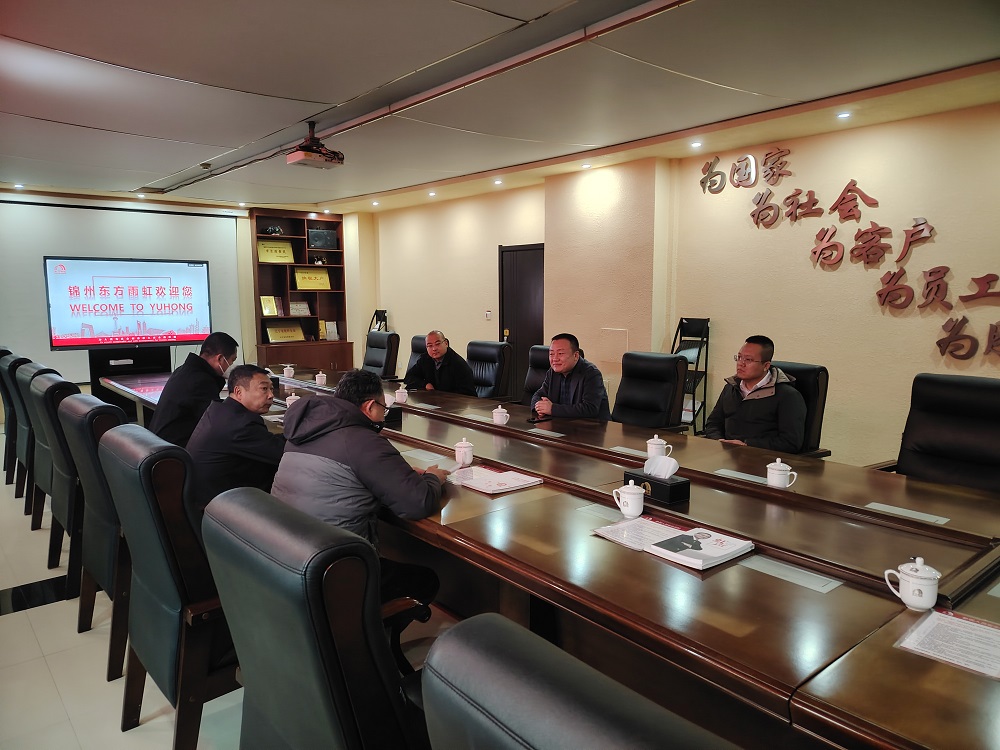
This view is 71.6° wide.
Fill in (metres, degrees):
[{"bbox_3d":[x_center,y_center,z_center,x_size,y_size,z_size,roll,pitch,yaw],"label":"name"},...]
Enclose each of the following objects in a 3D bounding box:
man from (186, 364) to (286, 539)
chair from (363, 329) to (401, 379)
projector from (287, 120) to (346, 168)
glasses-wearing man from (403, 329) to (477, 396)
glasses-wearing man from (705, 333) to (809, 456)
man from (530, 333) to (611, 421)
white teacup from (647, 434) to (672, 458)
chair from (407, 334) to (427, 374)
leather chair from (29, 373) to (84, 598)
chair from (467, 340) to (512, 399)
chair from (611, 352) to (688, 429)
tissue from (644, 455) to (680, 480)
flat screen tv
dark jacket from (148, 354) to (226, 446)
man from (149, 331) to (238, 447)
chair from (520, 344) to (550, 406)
[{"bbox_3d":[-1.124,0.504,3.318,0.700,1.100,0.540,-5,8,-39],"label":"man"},{"bbox_3d":[-1.540,0.092,7.869,0.680,1.110,0.600,-6,9,-42],"label":"chair"},{"bbox_3d":[-1.410,-1.761,5.317,0.340,0.330,0.280,-5,8,-38],"label":"projector"},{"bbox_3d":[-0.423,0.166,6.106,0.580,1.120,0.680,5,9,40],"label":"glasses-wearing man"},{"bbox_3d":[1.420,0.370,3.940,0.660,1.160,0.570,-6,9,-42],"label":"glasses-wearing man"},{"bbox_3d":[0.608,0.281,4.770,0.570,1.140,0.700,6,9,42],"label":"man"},{"bbox_3d":[0.819,0.375,3.560,0.132,0.140,0.104,1,7,13],"label":"white teacup"},{"bbox_3d":[-0.940,0.176,7.124,0.680,1.110,0.600,-6,9,-42],"label":"chair"},{"bbox_3d":[-2.217,0.568,4.026,0.670,1.150,0.640,-5,8,-38],"label":"leather chair"},{"bbox_3d":[-0.274,0.289,6.417,0.640,1.150,0.670,5,9,41],"label":"chair"},{"bbox_3d":[0.869,0.426,4.910,0.680,1.110,0.600,-6,9,-42],"label":"chair"},{"bbox_3d":[0.634,0.362,2.712,0.060,0.080,0.130,-5,8,-39],"label":"tissue"},{"bbox_3d":[-4.309,-0.845,8.143,1.710,1.020,0.090,-5,8,-38],"label":"flat screen tv"},{"bbox_3d":[-1.671,0.199,3.925,0.580,0.680,0.540,-5,8,-39],"label":"dark jacket"},{"bbox_3d":[-1.683,0.450,4.119,0.880,1.360,0.580,-5,8,-38],"label":"man"},{"bbox_3d":[0.271,0.358,5.793,0.670,1.150,0.640,-6,9,-44],"label":"chair"}]

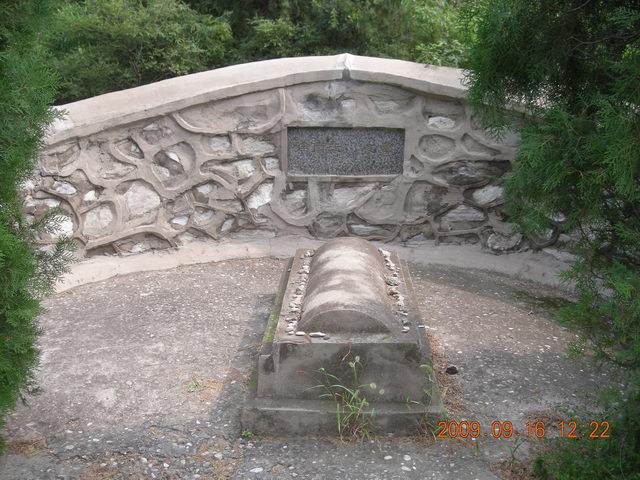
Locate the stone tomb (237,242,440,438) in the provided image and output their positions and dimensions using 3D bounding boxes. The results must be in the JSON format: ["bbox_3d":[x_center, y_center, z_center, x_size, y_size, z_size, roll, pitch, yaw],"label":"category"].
[{"bbox_3d":[0.149,0.435,3.718,0.907,0.540,1.645,1,15,2],"label":"stone tomb"}]

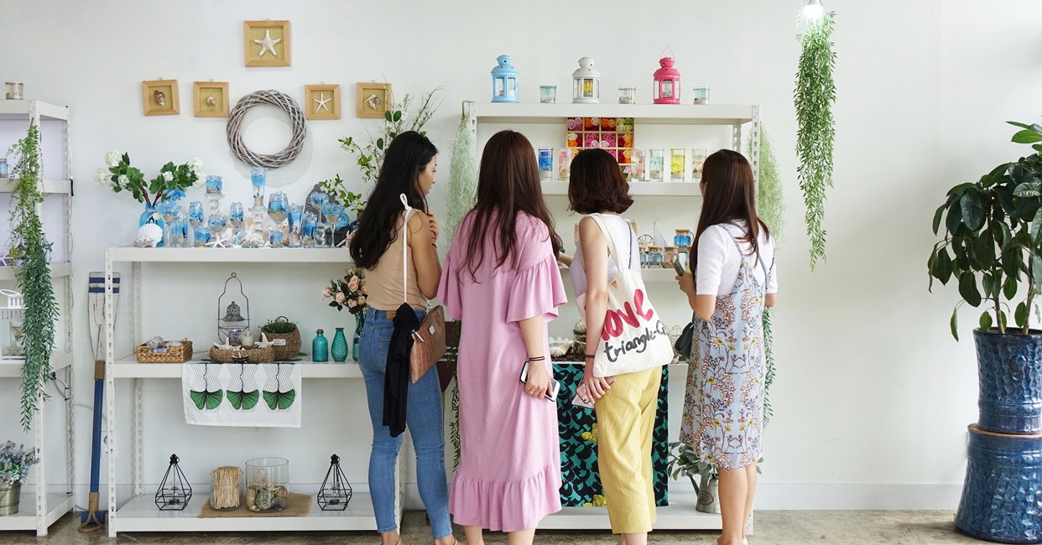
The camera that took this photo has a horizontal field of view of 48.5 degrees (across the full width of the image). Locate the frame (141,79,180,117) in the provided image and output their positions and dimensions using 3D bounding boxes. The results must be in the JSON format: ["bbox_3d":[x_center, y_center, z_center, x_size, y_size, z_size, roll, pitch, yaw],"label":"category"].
[{"bbox_3d":[-1.586,-0.768,5.095,0.153,0.153,0.030,-3,3,-2],"label":"frame"}]

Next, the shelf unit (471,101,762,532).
[{"bbox_3d":[0.381,0.196,5.006,1.200,1.800,0.400,0,3,-2],"label":"shelf unit"}]

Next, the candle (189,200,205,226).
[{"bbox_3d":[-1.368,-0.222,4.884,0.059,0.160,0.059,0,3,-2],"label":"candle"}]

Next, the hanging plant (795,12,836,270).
[{"bbox_3d":[1.064,-0.479,4.184,0.153,0.945,0.150,0,3,-2],"label":"hanging plant"}]

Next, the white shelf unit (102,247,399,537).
[{"bbox_3d":[-1.110,0.491,4.967,1.200,1.200,0.370,0,3,-2],"label":"white shelf unit"}]

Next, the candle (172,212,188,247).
[{"bbox_3d":[-1.424,-0.178,4.837,0.066,0.148,0.066,0,3,-2],"label":"candle"}]

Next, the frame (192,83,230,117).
[{"bbox_3d":[-1.364,-0.762,5.102,0.153,0.153,0.030,0,3,-2],"label":"frame"}]

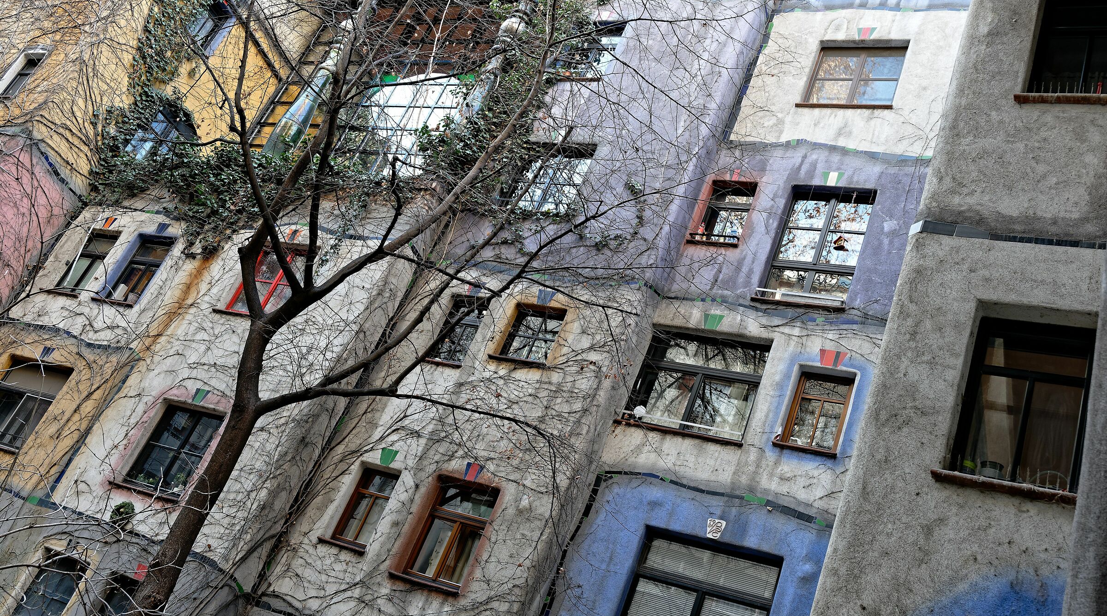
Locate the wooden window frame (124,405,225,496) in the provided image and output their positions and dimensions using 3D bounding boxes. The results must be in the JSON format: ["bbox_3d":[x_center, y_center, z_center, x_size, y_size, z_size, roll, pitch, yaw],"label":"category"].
[{"bbox_3d":[-5.607,2.205,15.741,1.382,1.419,0.120,7,-30,29],"label":"wooden window frame"}]

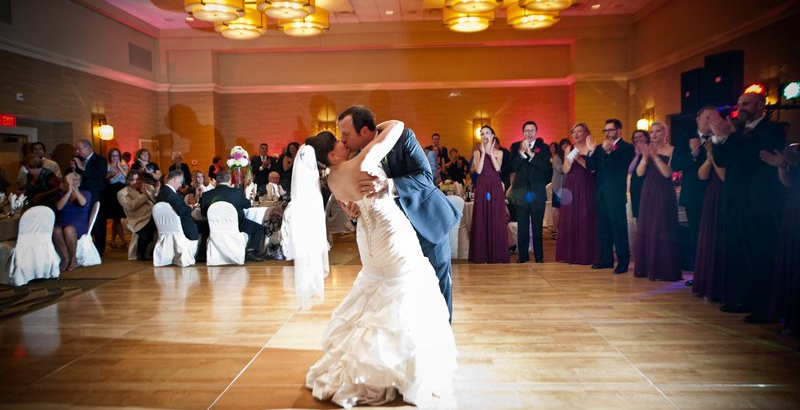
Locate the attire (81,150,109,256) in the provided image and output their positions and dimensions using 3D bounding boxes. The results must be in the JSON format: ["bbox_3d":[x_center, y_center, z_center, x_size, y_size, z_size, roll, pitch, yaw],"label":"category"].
[{"bbox_3d":[-4.543,0.007,7.950,0.420,1.510,0.500,-5,6,-41],"label":"attire"}]

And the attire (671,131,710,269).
[{"bbox_3d":[3.091,0.012,5.581,0.380,1.520,0.540,-4,5,-37],"label":"attire"}]

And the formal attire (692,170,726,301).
[{"bbox_3d":[2.952,0.178,4.896,0.460,1.360,0.500,-4,5,-37],"label":"formal attire"}]

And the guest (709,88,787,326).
[{"bbox_3d":[2.810,0.003,4.255,0.520,1.810,0.560,-3,5,-18],"label":"guest"}]

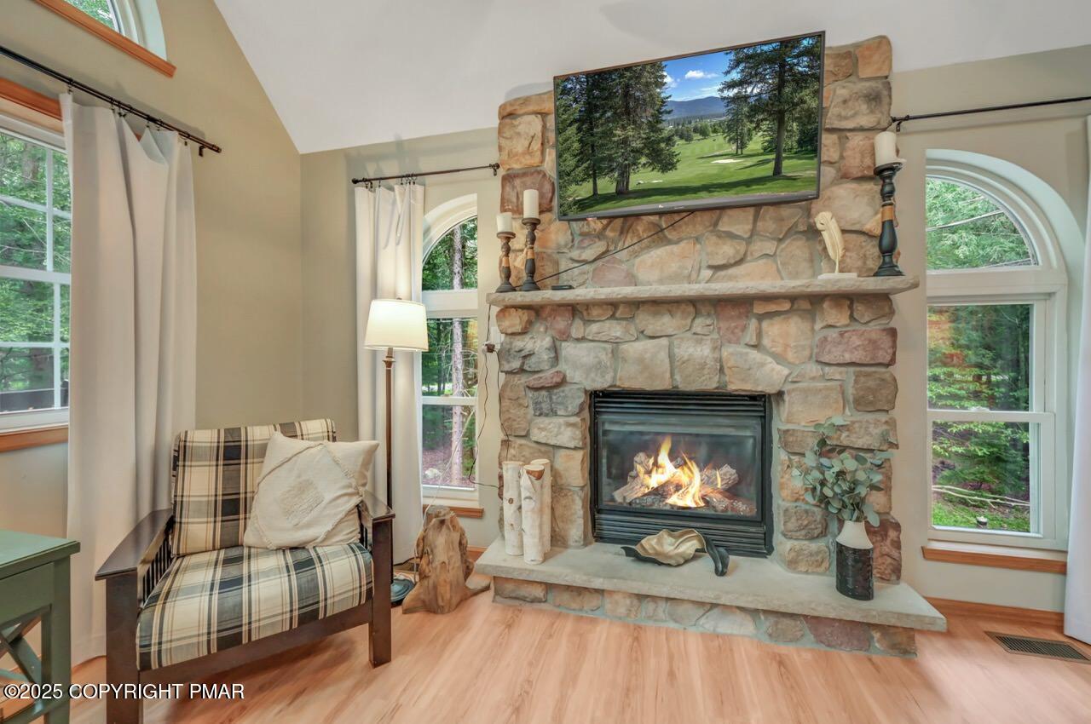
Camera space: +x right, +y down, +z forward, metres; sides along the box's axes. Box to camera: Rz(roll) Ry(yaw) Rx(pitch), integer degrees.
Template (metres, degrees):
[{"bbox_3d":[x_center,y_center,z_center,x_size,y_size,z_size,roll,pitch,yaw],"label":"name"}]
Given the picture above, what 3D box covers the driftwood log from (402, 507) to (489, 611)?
[{"bbox_3d":[-0.465,0.921,2.039,0.332,0.460,0.303,0,0,13],"label":"driftwood log"}]

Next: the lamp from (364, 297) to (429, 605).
[{"bbox_3d":[-0.750,0.416,2.105,0.309,1.470,0.309,0,0,13],"label":"lamp"}]

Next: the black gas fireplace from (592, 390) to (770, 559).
[{"bbox_3d":[0.681,0.546,2.238,0.854,0.790,0.291,0,0,13],"label":"black gas fireplace"}]

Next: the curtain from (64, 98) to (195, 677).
[{"bbox_3d":[-1.686,0.077,1.755,0.117,2.103,0.449,0,0,13],"label":"curtain"}]

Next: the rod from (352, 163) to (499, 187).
[{"bbox_3d":[-0.696,-1.068,2.423,0.926,0.064,0.082,0,0,13],"label":"rod"}]

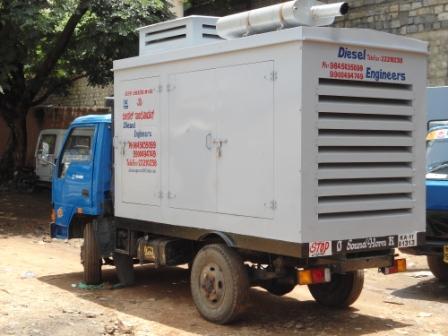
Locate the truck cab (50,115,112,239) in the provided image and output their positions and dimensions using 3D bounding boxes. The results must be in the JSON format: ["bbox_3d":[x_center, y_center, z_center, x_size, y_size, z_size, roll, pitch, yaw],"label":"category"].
[{"bbox_3d":[-1.246,0.121,10.745,1.622,1.631,1.470,-1,2,-36],"label":"truck cab"}]

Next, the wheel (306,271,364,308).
[{"bbox_3d":[1.167,1.102,8.752,0.200,0.769,0.769,-1,2,-36],"label":"wheel"}]

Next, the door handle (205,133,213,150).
[{"bbox_3d":[-0.151,-0.254,7.873,0.050,0.162,0.025,-1,2,-36],"label":"door handle"}]

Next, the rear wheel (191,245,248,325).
[{"bbox_3d":[-0.040,1.119,7.865,0.200,0.769,0.769,-1,2,-36],"label":"rear wheel"}]

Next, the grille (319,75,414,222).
[{"bbox_3d":[1.296,-0.162,7.287,1.225,1.217,0.060,-1,2,-36],"label":"grille"}]

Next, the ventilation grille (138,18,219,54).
[{"bbox_3d":[-0.169,-1.402,9.179,1.166,0.363,1.082,-1,2,-36],"label":"ventilation grille"}]

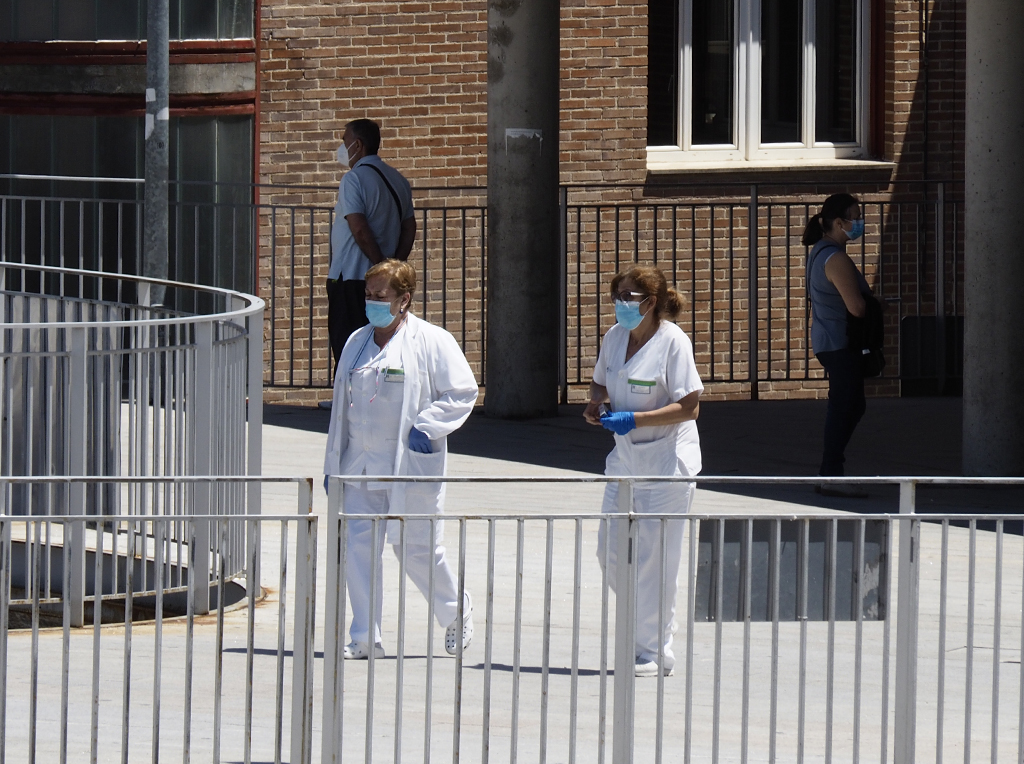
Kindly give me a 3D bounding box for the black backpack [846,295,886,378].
[{"bbox_3d":[1.821,-0.234,45.600,0.200,0.430,0.280,0,3,-9],"label":"black backpack"}]

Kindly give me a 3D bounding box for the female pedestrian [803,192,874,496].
[{"bbox_3d":[1.693,-0.188,45.600,0.430,1.560,0.460,0,3,-9],"label":"female pedestrian"}]

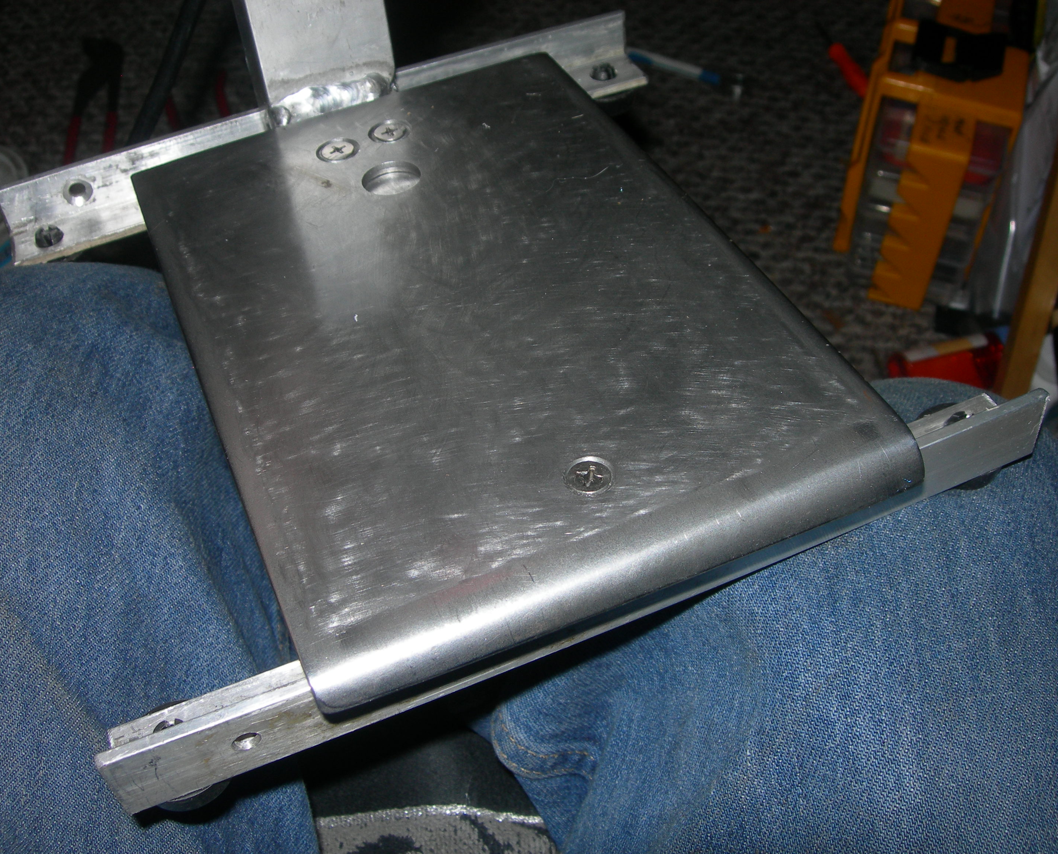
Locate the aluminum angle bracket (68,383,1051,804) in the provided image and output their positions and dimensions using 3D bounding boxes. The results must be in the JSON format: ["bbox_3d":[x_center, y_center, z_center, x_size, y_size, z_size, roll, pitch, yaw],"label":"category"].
[{"bbox_3d":[0.016,0.029,0.275,0.217,0.019,0.019,-20,47,-13],"label":"aluminum angle bracket"}]

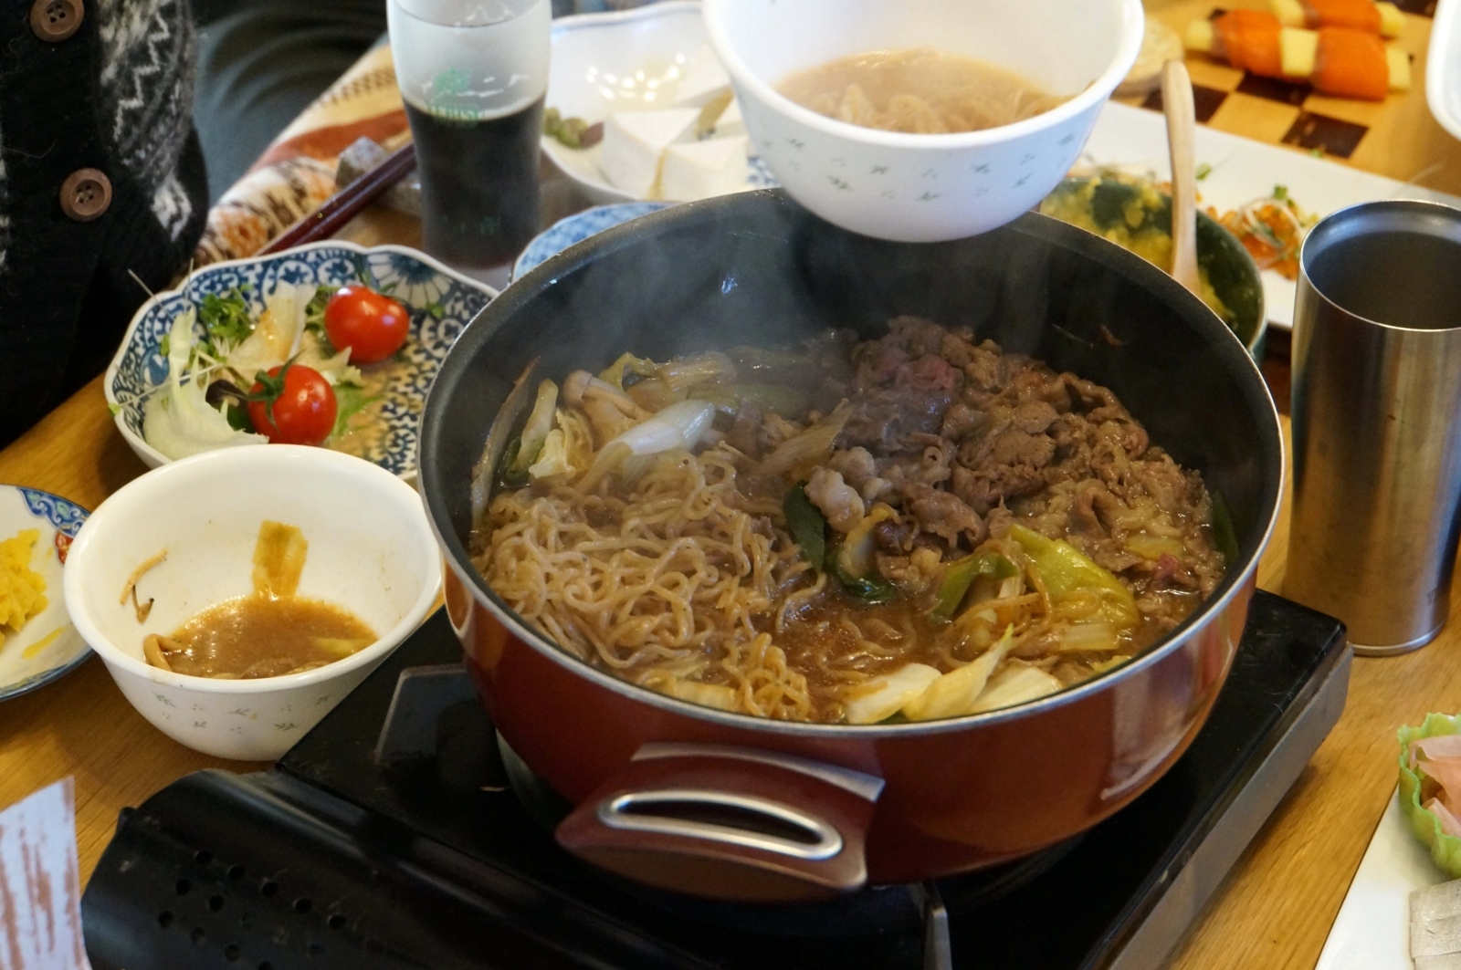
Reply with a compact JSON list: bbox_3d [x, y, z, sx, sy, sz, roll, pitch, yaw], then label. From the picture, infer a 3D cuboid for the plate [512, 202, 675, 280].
[{"bbox_3d":[-0.033,-0.072,1.390,0.112,0.025,0.112,0,40,0],"label":"plate"}]

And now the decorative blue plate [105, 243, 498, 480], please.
[{"bbox_3d":[-0.159,-0.032,1.335,0.160,0.040,0.160,-1,40,0],"label":"decorative blue plate"}]

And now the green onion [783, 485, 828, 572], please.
[{"bbox_3d":[0.027,0.016,1.129,0.014,0.016,0.037,-7,41,-8],"label":"green onion"}]

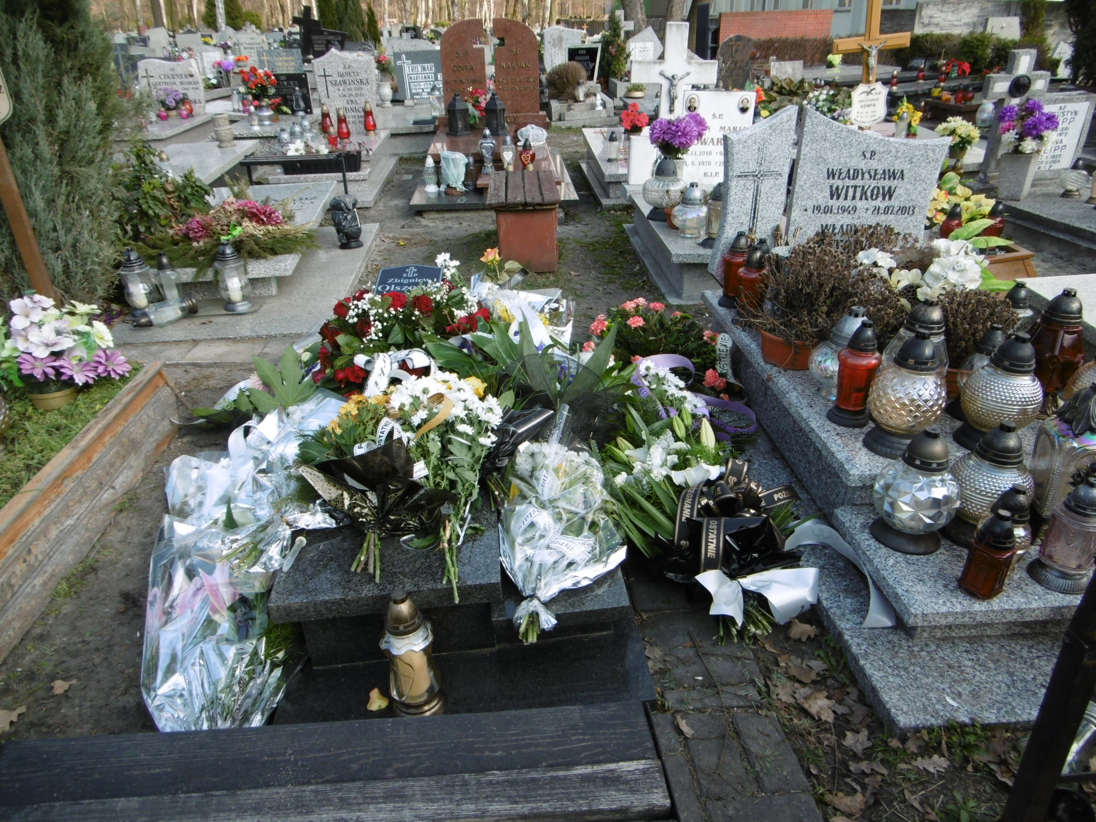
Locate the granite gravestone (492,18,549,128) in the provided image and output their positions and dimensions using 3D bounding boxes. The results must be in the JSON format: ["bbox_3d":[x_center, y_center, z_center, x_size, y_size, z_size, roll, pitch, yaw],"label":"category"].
[{"bbox_3d":[-0.240,-2.796,6.322,0.450,0.822,0.200,-3,29,-3],"label":"granite gravestone"}]

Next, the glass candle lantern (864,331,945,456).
[{"bbox_3d":[1.113,-0.061,2.342,0.221,0.377,0.221,-3,29,-4],"label":"glass candle lantern"}]

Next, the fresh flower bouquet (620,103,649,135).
[{"bbox_3d":[0.533,-1.793,4.659,0.160,0.161,0.160,-3,29,-3],"label":"fresh flower bouquet"}]

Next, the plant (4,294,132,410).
[{"bbox_3d":[-1.692,-0.202,2.675,0.400,0.398,0.360,-3,29,-4],"label":"plant"}]

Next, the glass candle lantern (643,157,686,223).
[{"bbox_3d":[0.630,-1.208,4.112,0.230,0.328,0.230,-3,29,-3],"label":"glass candle lantern"}]

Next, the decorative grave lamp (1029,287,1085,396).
[{"bbox_3d":[1.668,-0.200,2.489,0.165,0.412,0.165,-3,29,-4],"label":"decorative grave lamp"}]

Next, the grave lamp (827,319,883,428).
[{"bbox_3d":[0.924,-0.119,2.272,0.130,0.312,0.130,-3,29,-3],"label":"grave lamp"}]

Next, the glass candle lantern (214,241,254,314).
[{"bbox_3d":[-1.530,-0.660,3.695,0.165,0.325,0.165,-2,27,-4],"label":"glass candle lantern"}]

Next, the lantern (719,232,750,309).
[{"bbox_3d":[0.775,-0.585,3.131,0.122,0.301,0.122,-3,29,-3],"label":"lantern"}]

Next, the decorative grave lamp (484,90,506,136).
[{"bbox_3d":[-0.561,-3.128,7.951,0.235,0.400,0.235,-1,27,-3],"label":"decorative grave lamp"}]

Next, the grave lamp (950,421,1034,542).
[{"bbox_3d":[1.143,0.180,1.958,0.200,0.318,0.200,-2,27,-4],"label":"grave lamp"}]

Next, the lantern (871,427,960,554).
[{"bbox_3d":[1.004,0.201,2.056,0.214,0.333,0.214,-3,29,-4],"label":"lantern"}]

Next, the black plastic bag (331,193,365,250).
[{"bbox_3d":[-1.212,-1.138,4.563,0.205,0.302,0.190,-3,29,-3],"label":"black plastic bag"}]

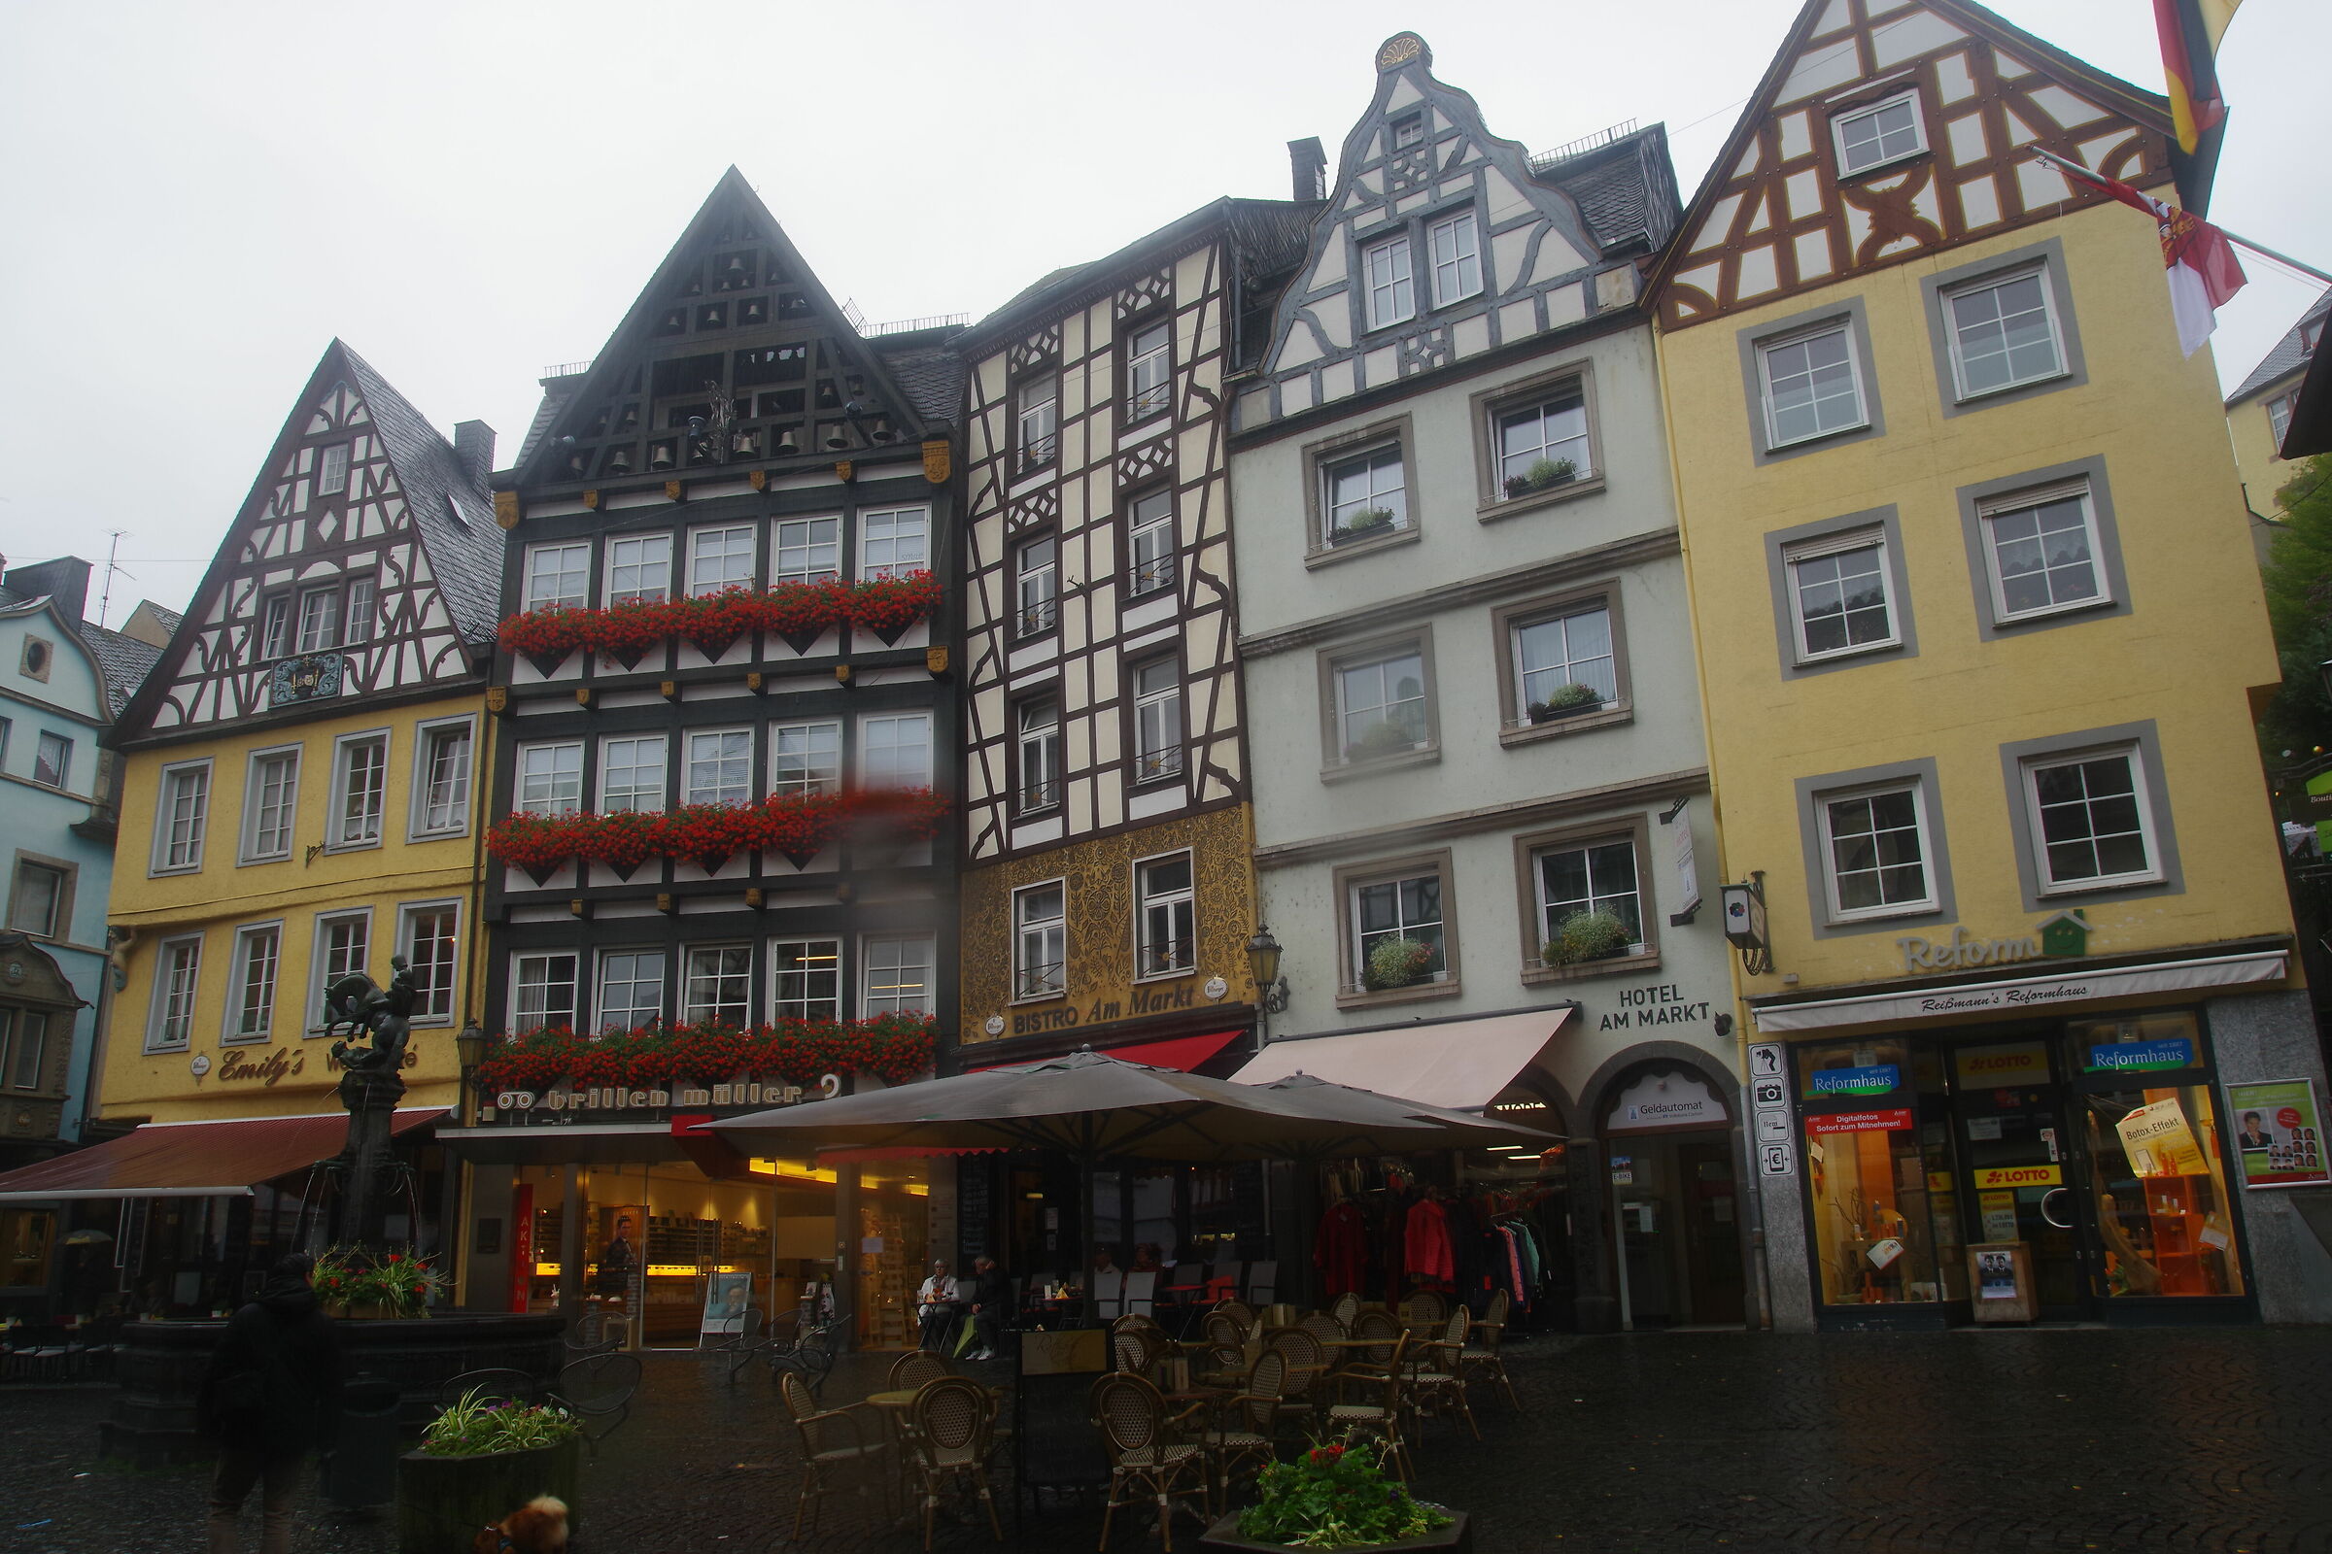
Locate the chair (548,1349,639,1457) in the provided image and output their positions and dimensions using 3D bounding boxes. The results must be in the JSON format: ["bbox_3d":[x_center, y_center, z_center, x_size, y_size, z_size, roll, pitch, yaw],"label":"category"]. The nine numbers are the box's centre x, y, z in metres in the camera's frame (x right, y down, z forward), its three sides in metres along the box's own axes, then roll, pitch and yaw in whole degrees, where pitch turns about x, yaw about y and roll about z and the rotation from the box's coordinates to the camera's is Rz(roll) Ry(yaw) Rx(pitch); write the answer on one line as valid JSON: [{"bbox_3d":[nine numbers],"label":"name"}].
[{"bbox_3d":[-4.864,5.364,13.834,0.620,0.820,0.620,-10,-17,29],"label":"chair"}]

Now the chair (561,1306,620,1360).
[{"bbox_3d":[-6.807,6.820,19.266,0.640,0.800,0.640,-2,-15,0],"label":"chair"}]

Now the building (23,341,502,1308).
[{"bbox_3d":[-13.881,1.431,31.227,9.022,17.750,8.000,-7,-15,20],"label":"building"}]

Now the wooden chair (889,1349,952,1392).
[{"bbox_3d":[-1.614,4.312,10.776,0.570,0.900,0.600,-1,-15,-3],"label":"wooden chair"}]

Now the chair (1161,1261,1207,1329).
[{"bbox_3d":[0.183,6.217,18.946,0.580,1.000,0.650,-13,-19,38],"label":"chair"}]

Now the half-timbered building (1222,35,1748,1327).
[{"bbox_3d":[4.855,-1.419,21.537,5.731,16.550,5.500,-12,-18,34],"label":"half-timbered building"}]

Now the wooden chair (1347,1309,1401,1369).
[{"bbox_3d":[1.749,4.496,12.301,0.550,0.895,0.570,-16,-19,37],"label":"wooden chair"}]

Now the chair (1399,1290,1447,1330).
[{"bbox_3d":[2.257,4.855,13.790,0.550,0.895,0.570,-3,-15,-2],"label":"chair"}]

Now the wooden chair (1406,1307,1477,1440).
[{"bbox_3d":[1.940,4.316,11.671,0.570,0.895,0.550,-1,-15,-13],"label":"wooden chair"}]

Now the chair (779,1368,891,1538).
[{"bbox_3d":[-1.996,4.109,9.844,0.570,0.895,0.550,-6,-15,6],"label":"chair"}]

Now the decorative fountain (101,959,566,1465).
[{"bbox_3d":[-8.058,4.133,16.307,3.940,4.630,3.940,5,-16,-25],"label":"decorative fountain"}]

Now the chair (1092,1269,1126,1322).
[{"bbox_3d":[-0.820,6.491,19.451,0.570,0.950,0.600,-16,-20,42],"label":"chair"}]

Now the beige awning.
[{"bbox_3d":[2.388,3.609,19.521,4.366,1.452,2.928,-12,-18,33],"label":"beige awning"}]

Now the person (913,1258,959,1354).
[{"bbox_3d":[-2.997,6.960,21.258,0.560,1.220,0.780,-4,-15,8],"label":"person"}]

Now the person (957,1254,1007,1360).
[{"bbox_3d":[-2.333,6.721,20.591,0.540,1.270,0.800,-15,-19,41],"label":"person"}]

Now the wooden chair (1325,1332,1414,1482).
[{"bbox_3d":[1.273,3.932,10.046,0.570,0.895,0.550,-8,-15,13],"label":"wooden chair"}]

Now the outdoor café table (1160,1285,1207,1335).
[{"bbox_3d":[0.226,6.628,19.767,0.620,0.730,0.620,-2,-15,0],"label":"outdoor café table"}]

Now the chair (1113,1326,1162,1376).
[{"bbox_3d":[-0.119,4.441,11.764,0.570,0.900,0.600,-11,-17,32],"label":"chair"}]

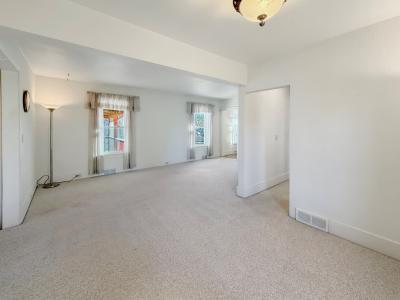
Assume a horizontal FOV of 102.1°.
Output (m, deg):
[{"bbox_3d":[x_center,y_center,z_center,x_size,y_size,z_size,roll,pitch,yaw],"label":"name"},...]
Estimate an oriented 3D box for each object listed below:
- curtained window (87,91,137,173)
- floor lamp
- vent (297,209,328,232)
[{"bbox_3d":[-2.370,-0.475,4.540,1.270,2.170,0.170,-3,5,-35],"label":"curtained window"},{"bbox_3d":[-3.310,-0.100,3.610,0.350,1.820,0.350,-3,5,-35],"label":"floor lamp"},{"bbox_3d":[1.485,0.925,2.165,0.030,0.175,0.355,-4,6,-42],"label":"vent"}]

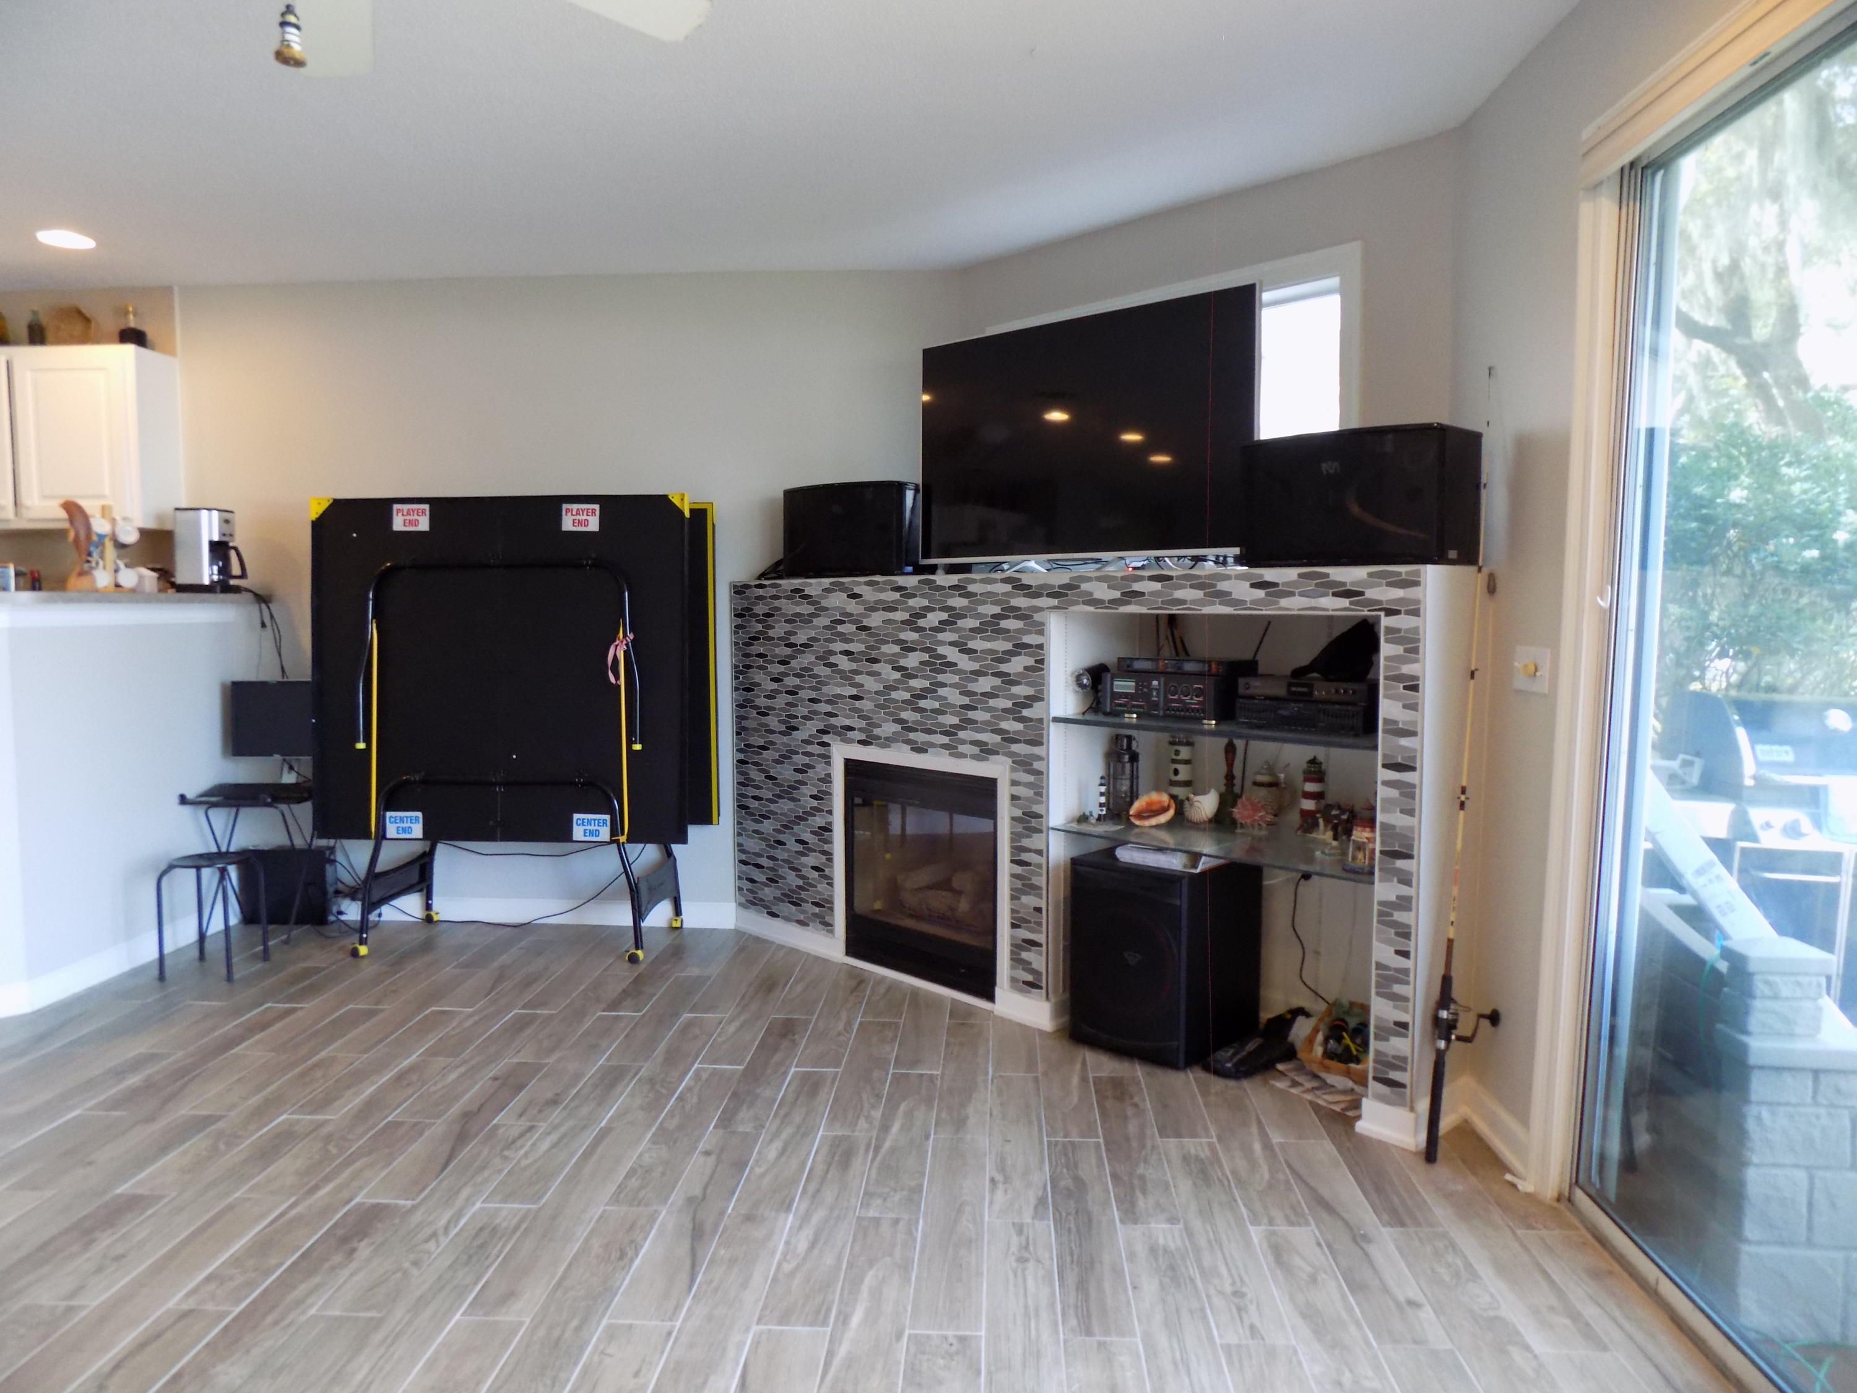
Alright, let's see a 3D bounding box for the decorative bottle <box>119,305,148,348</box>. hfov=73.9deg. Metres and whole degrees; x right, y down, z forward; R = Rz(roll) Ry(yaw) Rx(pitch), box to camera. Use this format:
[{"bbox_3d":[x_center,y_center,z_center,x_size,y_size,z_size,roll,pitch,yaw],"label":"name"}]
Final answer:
[{"bbox_3d":[-3.430,-1.592,5.323,0.107,0.192,0.099,0,4,4],"label":"decorative bottle"}]

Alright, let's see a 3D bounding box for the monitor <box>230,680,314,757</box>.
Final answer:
[{"bbox_3d":[-2.852,0.103,5.442,0.427,0.335,0.050,0,4,3],"label":"monitor"}]

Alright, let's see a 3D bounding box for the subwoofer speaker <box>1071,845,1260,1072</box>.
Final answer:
[{"bbox_3d":[0.797,0.829,4.122,0.422,0.606,0.496,4,5,41],"label":"subwoofer speaker"}]

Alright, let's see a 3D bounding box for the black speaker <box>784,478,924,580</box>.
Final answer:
[{"bbox_3d":[-0.294,-0.649,4.968,0.596,0.362,0.377,3,5,34],"label":"black speaker"}]

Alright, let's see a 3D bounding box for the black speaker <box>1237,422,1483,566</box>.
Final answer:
[{"bbox_3d":[1.185,-0.542,3.477,0.377,0.363,0.601,-4,5,-42],"label":"black speaker"}]

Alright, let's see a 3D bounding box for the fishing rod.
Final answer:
[{"bbox_3d":[1.472,0.165,3.303,0.179,2.113,0.109,6,-5,1],"label":"fishing rod"}]

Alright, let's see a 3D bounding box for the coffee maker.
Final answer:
[{"bbox_3d":[-3.057,-0.618,5.263,0.238,0.357,0.184,0,4,5],"label":"coffee maker"}]

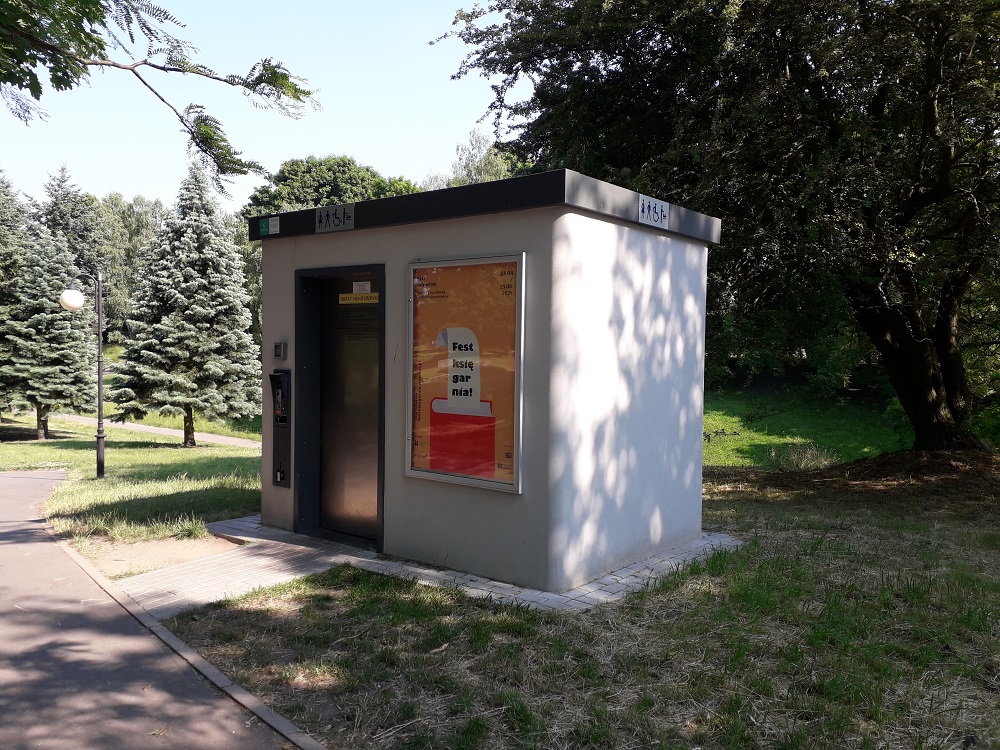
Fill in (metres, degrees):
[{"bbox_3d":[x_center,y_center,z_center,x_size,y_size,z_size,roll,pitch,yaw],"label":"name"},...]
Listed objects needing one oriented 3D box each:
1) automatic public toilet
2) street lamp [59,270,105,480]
[{"bbox_3d":[-0.165,-0.004,6.515,3.180,2.575,2.282,2,3,38],"label":"automatic public toilet"},{"bbox_3d":[-7.758,0.012,14.507,0.764,3.882,0.395,0,2,-24],"label":"street lamp"}]

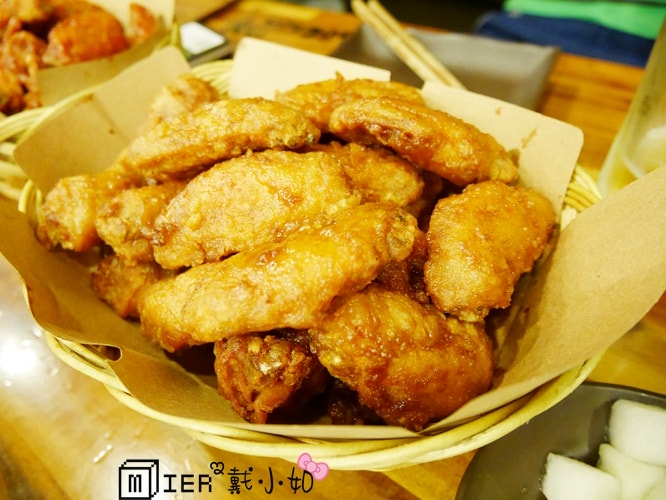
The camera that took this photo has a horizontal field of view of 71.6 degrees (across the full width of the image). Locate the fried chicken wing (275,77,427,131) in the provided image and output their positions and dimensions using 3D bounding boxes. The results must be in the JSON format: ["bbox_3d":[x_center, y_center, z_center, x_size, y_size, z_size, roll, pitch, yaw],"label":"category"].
[{"bbox_3d":[0.011,-0.075,0.255,0.083,0.028,0.036,-2,46,-10],"label":"fried chicken wing"}]

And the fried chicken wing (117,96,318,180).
[{"bbox_3d":[-0.051,-0.052,0.218,0.094,0.028,0.036,-18,70,-15],"label":"fried chicken wing"}]

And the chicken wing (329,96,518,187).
[{"bbox_3d":[0.046,-0.054,0.234,0.097,0.027,0.035,17,46,0],"label":"chicken wing"}]

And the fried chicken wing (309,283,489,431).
[{"bbox_3d":[0.025,0.039,0.169,0.067,0.030,0.039,29,66,-6],"label":"fried chicken wing"}]

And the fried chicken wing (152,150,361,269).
[{"bbox_3d":[-0.033,-0.017,0.200,0.092,0.030,0.041,-24,71,-17],"label":"fried chicken wing"}]

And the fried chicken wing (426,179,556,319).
[{"bbox_3d":[0.070,0.000,0.207,0.043,0.030,0.063,25,67,17],"label":"fried chicken wing"}]

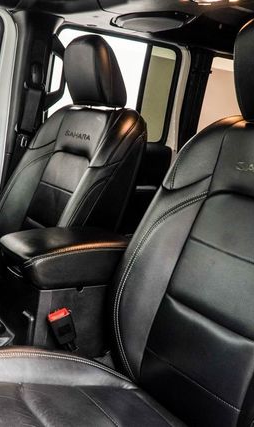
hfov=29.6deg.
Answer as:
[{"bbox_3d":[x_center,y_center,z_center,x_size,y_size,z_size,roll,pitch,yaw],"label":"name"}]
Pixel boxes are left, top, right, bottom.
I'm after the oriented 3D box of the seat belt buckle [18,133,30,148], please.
[{"bbox_3d":[-0.374,-0.264,1.733,0.046,0.056,0.020,3,17,-38],"label":"seat belt buckle"}]

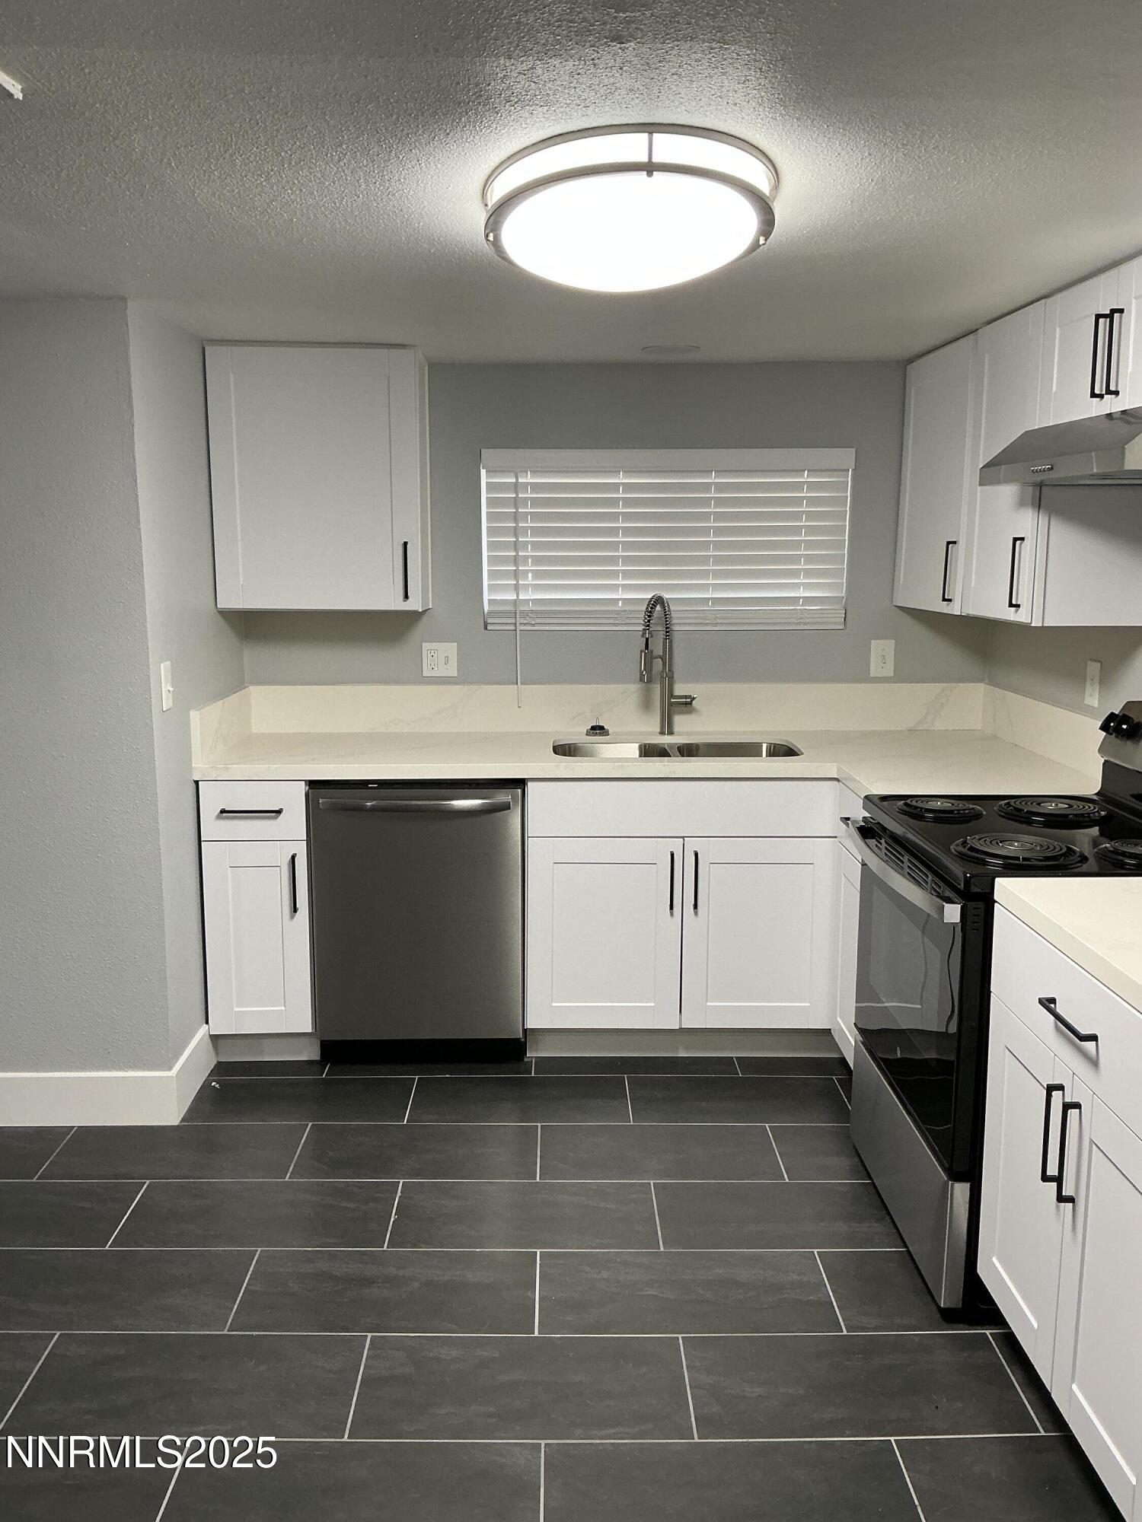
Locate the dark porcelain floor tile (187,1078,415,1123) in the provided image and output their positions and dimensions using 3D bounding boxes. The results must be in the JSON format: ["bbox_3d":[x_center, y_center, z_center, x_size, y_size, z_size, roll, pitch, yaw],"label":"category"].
[{"bbox_3d":[-0.755,0.953,3.431,0.608,0.010,0.299,0,10,-1],"label":"dark porcelain floor tile"}]

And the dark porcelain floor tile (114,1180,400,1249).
[{"bbox_3d":[-0.719,1.058,2.846,0.608,0.010,0.299,0,10,-1],"label":"dark porcelain floor tile"}]

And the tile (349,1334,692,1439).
[{"bbox_3d":[-0.088,1.163,2.290,0.609,0.010,0.295,0,10,-1],"label":"tile"}]

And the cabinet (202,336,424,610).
[{"bbox_3d":[-0.756,-0.854,3.772,0.607,0.760,0.320,0,10,-1],"label":"cabinet"}]

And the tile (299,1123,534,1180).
[{"bbox_3d":[-0.390,1.009,3.165,0.609,0.010,0.295,0,10,-1],"label":"tile"}]

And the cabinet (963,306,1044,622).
[{"bbox_3d":[1.245,-0.731,3.096,0.325,0.744,0.494,0,10,-1],"label":"cabinet"}]

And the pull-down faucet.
[{"bbox_3d":[0.318,-0.298,3.908,0.120,0.458,0.225,3,10,19],"label":"pull-down faucet"}]

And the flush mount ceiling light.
[{"bbox_3d":[0.103,-0.927,2.139,0.508,0.118,0.508,0,6,0],"label":"flush mount ceiling light"}]

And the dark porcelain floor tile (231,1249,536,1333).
[{"bbox_3d":[-0.376,1.111,2.580,0.609,0.010,0.295,0,10,-1],"label":"dark porcelain floor tile"}]

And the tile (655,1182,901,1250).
[{"bbox_3d":[0.503,1.051,2.850,0.605,0.010,0.298,0,10,-1],"label":"tile"}]

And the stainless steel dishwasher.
[{"bbox_3d":[-0.448,0.445,3.864,0.602,0.860,0.610,0,10,-1],"label":"stainless steel dishwasher"}]

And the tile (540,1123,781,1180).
[{"bbox_3d":[0.225,1.010,3.155,0.608,0.010,0.299,0,10,-1],"label":"tile"}]

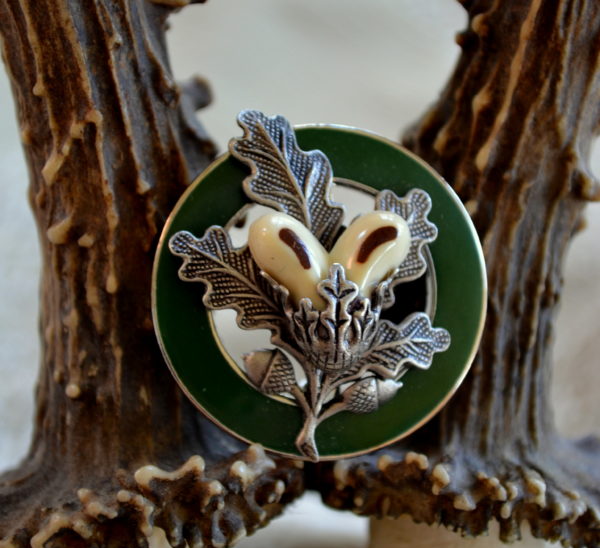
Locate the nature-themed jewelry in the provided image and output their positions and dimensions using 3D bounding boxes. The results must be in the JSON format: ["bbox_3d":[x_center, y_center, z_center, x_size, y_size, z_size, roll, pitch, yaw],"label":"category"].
[{"bbox_3d":[0.002,0.001,0.213,0.040,0.042,0.011,0,0,0],"label":"nature-themed jewelry"}]

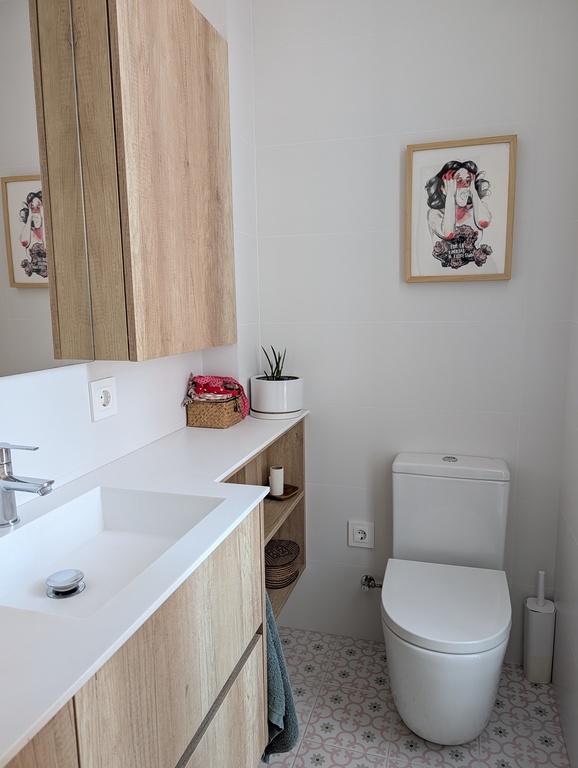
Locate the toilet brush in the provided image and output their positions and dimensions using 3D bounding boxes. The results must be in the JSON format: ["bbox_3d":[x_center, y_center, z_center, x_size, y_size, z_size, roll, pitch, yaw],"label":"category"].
[{"bbox_3d":[0.842,0.810,1.789,0.092,0.384,0.088,2,9,17],"label":"toilet brush"}]

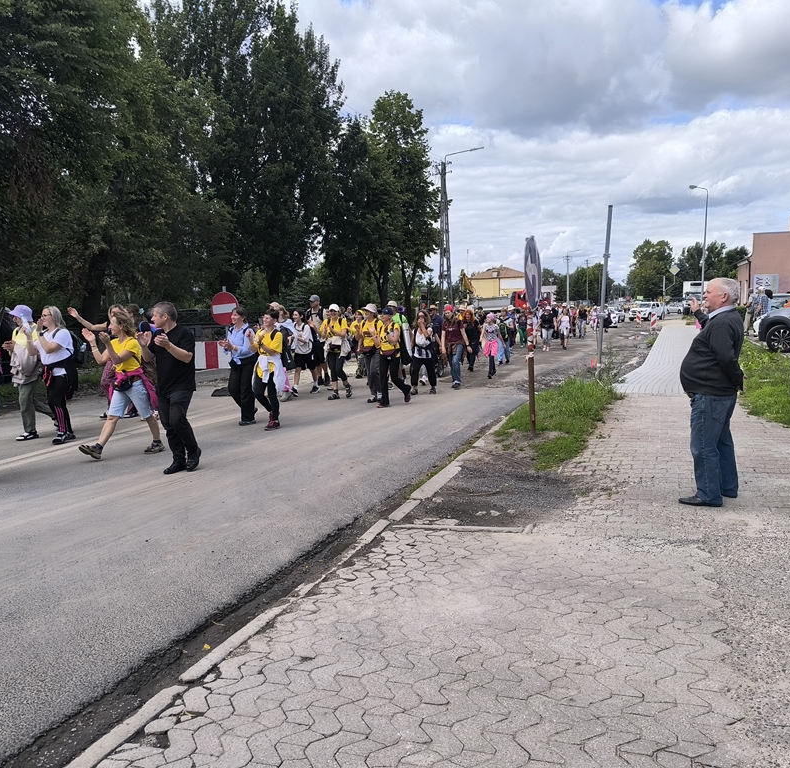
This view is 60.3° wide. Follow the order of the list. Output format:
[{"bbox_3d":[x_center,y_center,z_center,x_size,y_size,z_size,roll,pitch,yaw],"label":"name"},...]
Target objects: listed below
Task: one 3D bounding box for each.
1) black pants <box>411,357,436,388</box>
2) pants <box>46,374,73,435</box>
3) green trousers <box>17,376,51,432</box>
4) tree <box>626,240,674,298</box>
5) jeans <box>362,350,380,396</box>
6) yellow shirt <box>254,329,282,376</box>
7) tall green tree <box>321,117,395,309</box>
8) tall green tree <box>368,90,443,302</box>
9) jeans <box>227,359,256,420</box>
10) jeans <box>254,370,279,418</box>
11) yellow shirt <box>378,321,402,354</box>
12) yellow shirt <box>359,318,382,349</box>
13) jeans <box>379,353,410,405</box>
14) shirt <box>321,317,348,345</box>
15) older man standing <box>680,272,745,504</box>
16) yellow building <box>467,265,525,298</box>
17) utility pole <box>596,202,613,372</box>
[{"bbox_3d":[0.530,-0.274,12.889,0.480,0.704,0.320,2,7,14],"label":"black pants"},{"bbox_3d":[-4.161,0.239,8.463,0.340,0.817,0.290,4,8,28],"label":"pants"},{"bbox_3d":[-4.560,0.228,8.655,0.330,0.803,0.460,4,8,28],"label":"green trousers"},{"bbox_3d":[39.070,-16.536,104.526,7.300,10.826,7.300,0,7,0],"label":"tree"},{"bbox_3d":[-0.395,-0.192,11.451,0.360,0.812,0.360,4,8,30],"label":"jeans"},{"bbox_3d":[-1.708,-0.417,9.189,0.440,0.663,0.320,5,9,38],"label":"yellow shirt"},{"bbox_3d":[-1.600,-6.628,29.427,3.800,9.590,3.800,0,7,0],"label":"tall green tree"},{"bbox_3d":[0.499,-8.822,35.460,4.000,12.399,4.000,0,7,0],"label":"tall green tree"},{"bbox_3d":[-2.152,0.073,9.538,0.400,0.918,0.380,-7,9,-43],"label":"jeans"},{"bbox_3d":[-1.734,0.096,9.251,0.380,0.784,0.380,5,9,38],"label":"jeans"},{"bbox_3d":[-0.085,-0.787,11.523,0.420,0.609,0.270,4,8,30],"label":"yellow shirt"},{"bbox_3d":[-0.393,-0.843,11.371,0.440,0.500,0.300,4,8,30],"label":"yellow shirt"},{"bbox_3d":[-0.008,-0.087,10.993,0.380,0.845,0.500,5,8,36],"label":"jeans"},{"bbox_3d":[-1.096,-0.932,12.323,0.460,0.578,0.280,2,7,17],"label":"shirt"},{"bbox_3d":[2.410,0.063,5.165,0.500,1.738,0.560,2,7,22],"label":"older man standing"},{"bbox_3d":[16.361,-14.511,107.038,9.500,7.630,10.000,2,7,17],"label":"yellow building"},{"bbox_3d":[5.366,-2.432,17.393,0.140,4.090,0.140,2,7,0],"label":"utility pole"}]

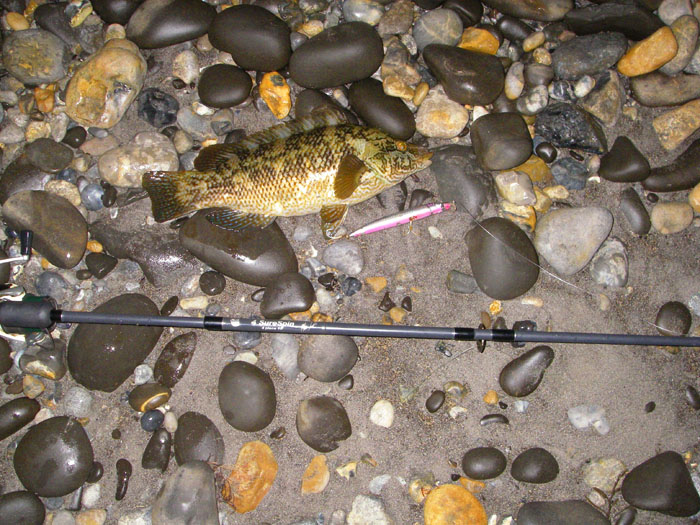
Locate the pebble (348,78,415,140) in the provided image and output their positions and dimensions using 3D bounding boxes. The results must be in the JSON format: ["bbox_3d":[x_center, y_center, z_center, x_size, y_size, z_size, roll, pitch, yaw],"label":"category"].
[{"bbox_3d":[0.041,-0.198,0.989,0.058,0.046,0.102,-40,79,-10],"label":"pebble"}]

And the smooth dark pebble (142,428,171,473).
[{"bbox_3d":[-0.225,0.218,0.892,0.029,0.020,0.050,15,75,4],"label":"smooth dark pebble"}]

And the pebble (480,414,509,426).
[{"bbox_3d":[0.167,0.183,0.889,0.034,0.015,0.017,3,81,0],"label":"pebble"}]

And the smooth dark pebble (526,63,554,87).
[{"bbox_3d":[0.234,-0.231,0.950,0.036,0.024,0.031,0,81,0],"label":"smooth dark pebble"}]

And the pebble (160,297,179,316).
[{"bbox_3d":[-0.221,0.054,0.940,0.014,0.010,0.027,28,77,7],"label":"pebble"}]

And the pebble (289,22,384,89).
[{"bbox_3d":[-0.016,-0.252,0.935,0.120,0.058,0.078,-20,82,-3],"label":"pebble"}]

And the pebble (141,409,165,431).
[{"bbox_3d":[-0.228,0.181,0.886,0.023,0.018,0.027,44,84,6],"label":"pebble"}]

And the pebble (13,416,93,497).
[{"bbox_3d":[-0.315,0.209,0.821,0.082,0.049,0.084,-29,80,-6],"label":"pebble"}]

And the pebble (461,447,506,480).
[{"bbox_3d":[0.145,0.216,0.826,0.047,0.023,0.034,3,78,1],"label":"pebble"}]

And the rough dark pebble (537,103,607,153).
[{"bbox_3d":[0.283,-0.172,0.985,0.093,0.045,0.061,19,76,5],"label":"rough dark pebble"}]

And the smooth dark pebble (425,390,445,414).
[{"bbox_3d":[0.100,0.165,0.910,0.019,0.012,0.028,29,77,7],"label":"smooth dark pebble"}]

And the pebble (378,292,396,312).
[{"bbox_3d":[0.040,0.046,0.871,0.018,0.011,0.020,-27,75,-8],"label":"pebble"}]

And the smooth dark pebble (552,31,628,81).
[{"bbox_3d":[0.295,-0.253,0.943,0.099,0.042,0.053,-24,82,-4],"label":"smooth dark pebble"}]

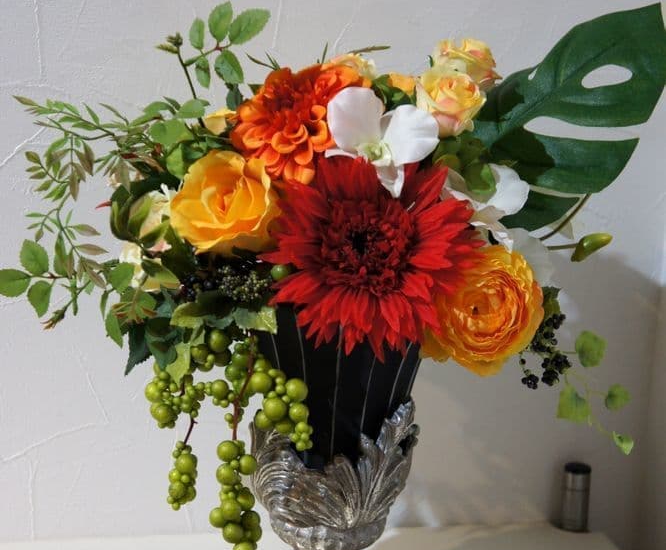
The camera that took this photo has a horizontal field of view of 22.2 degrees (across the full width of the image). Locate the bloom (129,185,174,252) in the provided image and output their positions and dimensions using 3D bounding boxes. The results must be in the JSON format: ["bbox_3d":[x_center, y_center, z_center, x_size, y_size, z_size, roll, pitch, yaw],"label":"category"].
[{"bbox_3d":[-0.107,-0.033,1.000,0.034,0.042,0.034,11,-7,26],"label":"bloom"}]

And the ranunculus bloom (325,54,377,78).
[{"bbox_3d":[0.011,-0.119,1.012,0.041,0.036,0.036,4,53,3],"label":"ranunculus bloom"}]

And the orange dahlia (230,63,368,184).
[{"bbox_3d":[-0.020,-0.085,0.968,0.077,0.068,0.048,8,-28,18],"label":"orange dahlia"}]

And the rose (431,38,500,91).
[{"bbox_3d":[0.080,-0.126,1.020,0.042,0.038,0.037,-3,54,-21],"label":"rose"}]

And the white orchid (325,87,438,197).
[{"bbox_3d":[0.027,-0.073,0.940,0.063,0.061,0.030,3,-6,0],"label":"white orchid"}]

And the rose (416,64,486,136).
[{"bbox_3d":[0.070,-0.103,0.993,0.041,0.040,0.040,1,60,-6],"label":"rose"}]

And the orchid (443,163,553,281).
[{"bbox_3d":[0.094,-0.030,0.983,0.065,0.068,0.038,-7,-8,-32],"label":"orchid"}]

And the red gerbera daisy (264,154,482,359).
[{"bbox_3d":[0.023,-0.010,0.950,0.122,0.116,0.045,4,-4,3],"label":"red gerbera daisy"}]

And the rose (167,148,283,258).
[{"bbox_3d":[-0.061,-0.041,0.960,0.060,0.058,0.046,7,-10,13],"label":"rose"}]

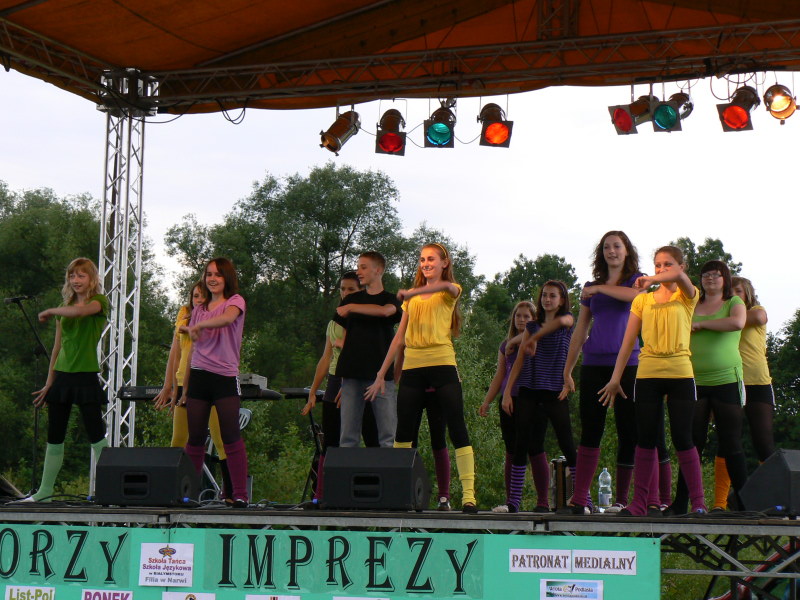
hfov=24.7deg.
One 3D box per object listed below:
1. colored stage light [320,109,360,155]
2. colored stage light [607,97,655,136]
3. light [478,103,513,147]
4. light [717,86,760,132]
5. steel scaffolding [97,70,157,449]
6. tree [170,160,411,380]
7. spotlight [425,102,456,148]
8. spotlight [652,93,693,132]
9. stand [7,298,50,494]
[{"bbox_3d":[-0.525,-1.516,16.300,0.250,0.370,0.260,44,-23,-19],"label":"colored stage light"},{"bbox_3d":[1.979,-1.562,15.300,0.360,0.255,0.260,-30,14,-35],"label":"colored stage light"},{"bbox_3d":[0.815,-1.518,15.760,0.260,0.255,0.360,2,37,-7],"label":"light"},{"bbox_3d":[2.805,-1.571,14.970,0.260,0.255,0.360,-3,32,34],"label":"light"},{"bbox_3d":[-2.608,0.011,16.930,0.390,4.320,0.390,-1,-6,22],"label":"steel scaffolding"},{"bbox_3d":[-2.870,0.589,44.590,6.000,8.000,5.500,1,-6,0],"label":"tree"},{"bbox_3d":[0.373,-1.516,15.950,0.260,0.255,0.360,0,31,13],"label":"spotlight"},{"bbox_3d":[2.279,-1.566,15.150,0.260,0.255,0.360,-3,19,35],"label":"spotlight"},{"bbox_3d":[-2.671,0.705,13.200,0.500,1.430,0.420,-3,-7,35],"label":"stand"}]

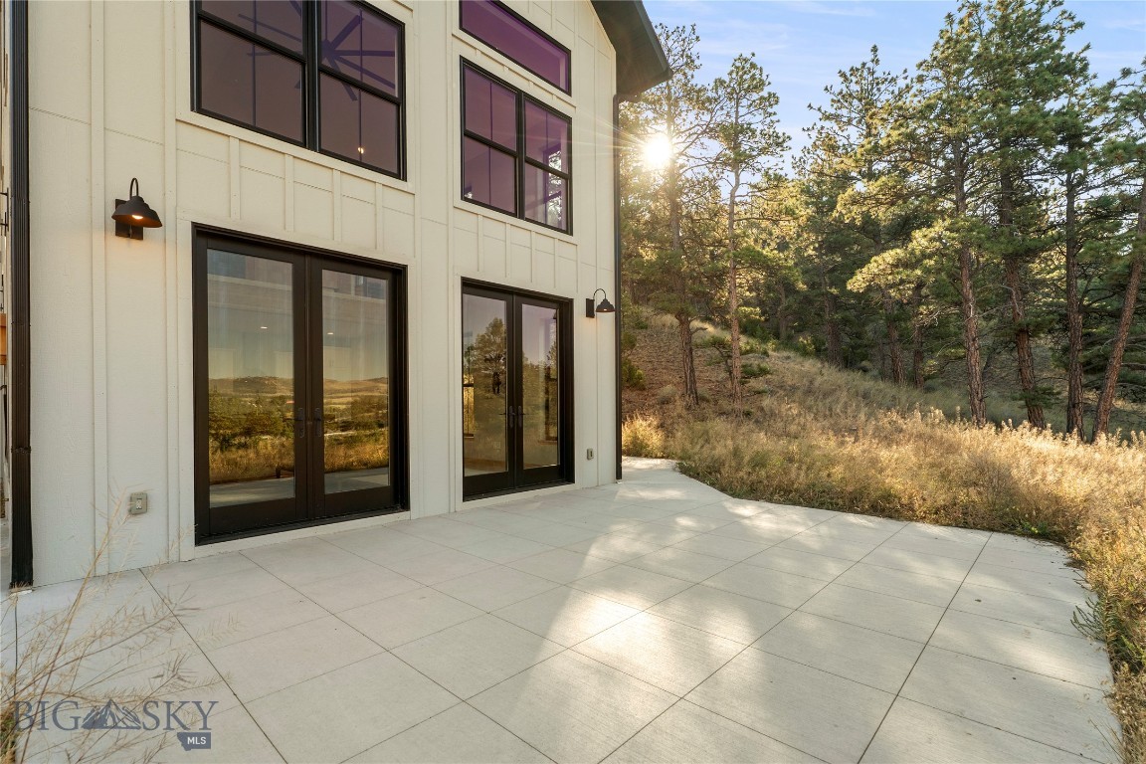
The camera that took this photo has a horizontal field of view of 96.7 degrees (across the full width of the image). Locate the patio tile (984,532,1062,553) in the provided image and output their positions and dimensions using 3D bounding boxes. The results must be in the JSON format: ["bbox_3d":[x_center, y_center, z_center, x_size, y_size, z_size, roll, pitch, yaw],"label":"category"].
[{"bbox_3d":[3.776,1.354,4.188,0.571,0.050,0.599,-3,-4,44],"label":"patio tile"}]

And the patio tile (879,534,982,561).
[{"bbox_3d":[2.931,1.359,4.168,0.621,0.050,0.599,-3,-4,44],"label":"patio tile"}]

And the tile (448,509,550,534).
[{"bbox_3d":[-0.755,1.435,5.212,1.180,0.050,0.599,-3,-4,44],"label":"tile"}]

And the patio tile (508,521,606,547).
[{"bbox_3d":[-0.116,1.417,4.631,0.629,0.040,0.609,-3,-4,43],"label":"patio tile"}]

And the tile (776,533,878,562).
[{"bbox_3d":[2.068,1.366,4.166,0.621,0.050,0.599,-3,-4,44],"label":"tile"}]

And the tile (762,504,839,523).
[{"bbox_3d":[2.449,1.423,5.459,0.621,0.050,0.599,-3,-4,44],"label":"tile"}]

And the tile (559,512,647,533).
[{"bbox_3d":[0.303,1.437,5.072,0.629,0.040,0.609,-3,-4,43],"label":"tile"}]

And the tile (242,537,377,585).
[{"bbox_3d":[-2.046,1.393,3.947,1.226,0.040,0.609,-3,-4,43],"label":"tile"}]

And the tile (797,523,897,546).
[{"bbox_3d":[2.508,1.400,4.656,0.629,0.040,0.609,-3,-4,43],"label":"tile"}]

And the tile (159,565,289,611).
[{"bbox_3d":[-2.249,1.361,3.301,0.629,0.040,0.609,-3,-4,43],"label":"tile"}]

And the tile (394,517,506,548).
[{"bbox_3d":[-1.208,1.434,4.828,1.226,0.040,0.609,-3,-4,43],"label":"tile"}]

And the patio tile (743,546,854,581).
[{"bbox_3d":[1.654,1.349,3.734,0.621,0.050,0.599,-3,-4,44],"label":"patio tile"}]

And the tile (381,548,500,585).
[{"bbox_3d":[-0.934,1.368,3.726,0.621,0.050,0.599,-3,-4,44],"label":"tile"}]

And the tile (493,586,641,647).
[{"bbox_3d":[-0.038,1.322,2.867,0.621,0.050,0.599,-3,-4,44],"label":"tile"}]

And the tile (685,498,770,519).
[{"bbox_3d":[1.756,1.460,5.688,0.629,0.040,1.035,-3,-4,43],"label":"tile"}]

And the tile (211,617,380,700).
[{"bbox_3d":[-1.338,1.309,2.436,0.629,0.040,0.609,-3,-4,43],"label":"tile"}]

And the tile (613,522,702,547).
[{"bbox_3d":[0.757,1.395,4.593,0.621,0.050,0.599,-3,-4,44],"label":"tile"}]

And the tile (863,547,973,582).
[{"bbox_3d":[2.544,1.354,3.783,0.629,0.040,0.609,-3,-4,43],"label":"tile"}]

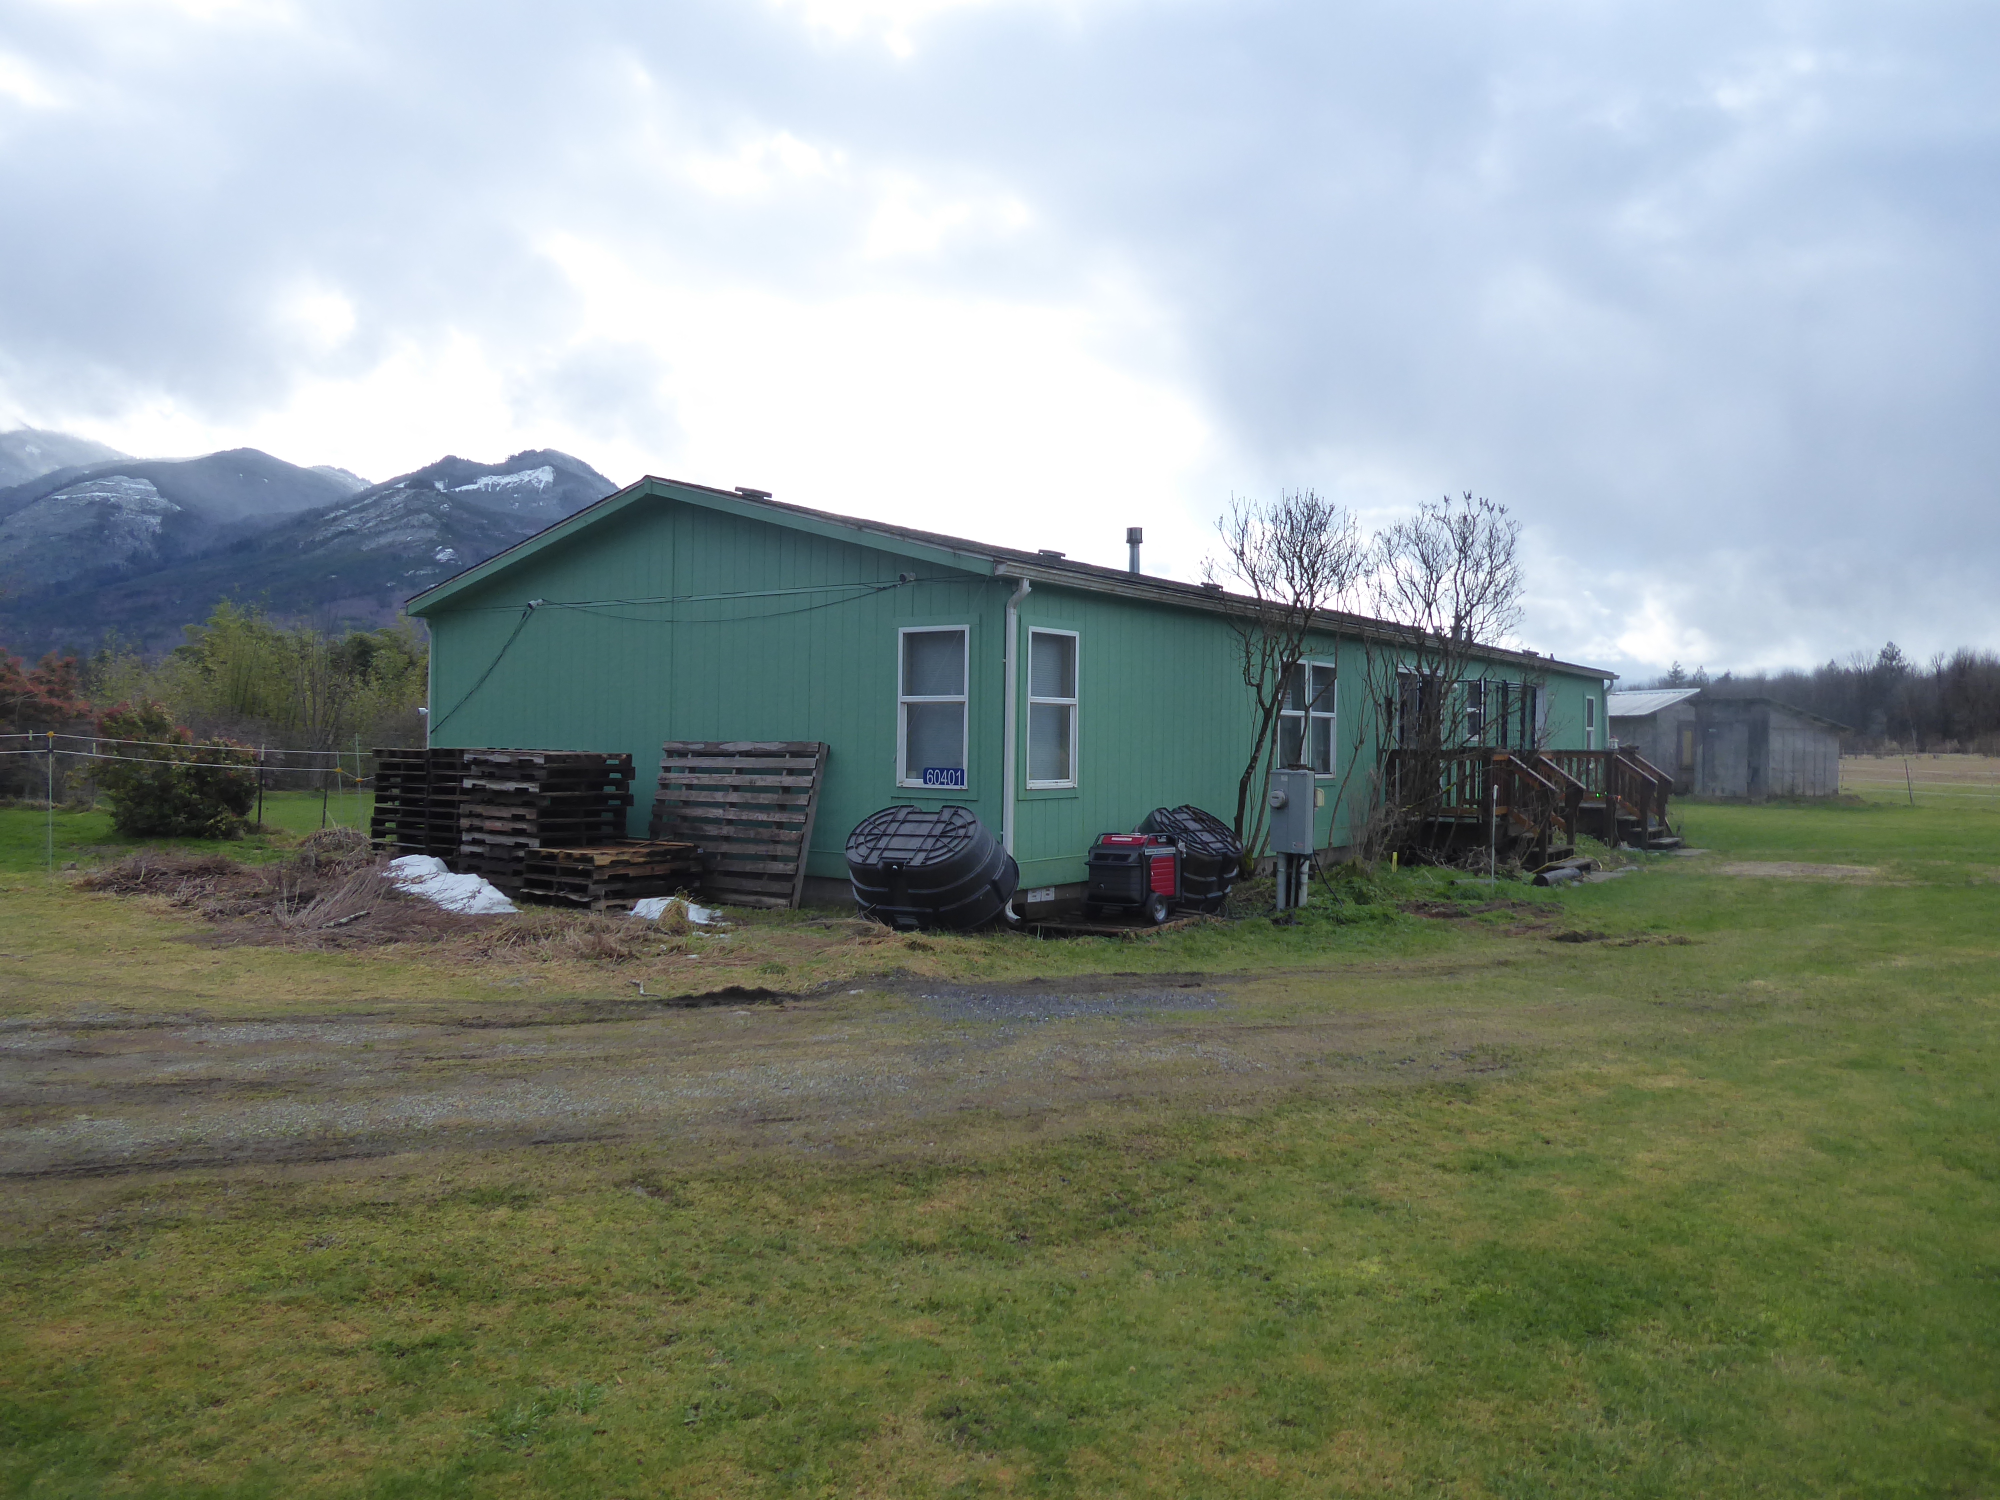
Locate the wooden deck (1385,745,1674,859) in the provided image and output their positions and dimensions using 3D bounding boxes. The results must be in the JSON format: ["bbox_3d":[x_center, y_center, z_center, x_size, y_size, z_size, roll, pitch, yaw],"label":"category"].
[{"bbox_3d":[8.249,0.766,21.392,2.079,1.485,8.118,1,0,36],"label":"wooden deck"}]

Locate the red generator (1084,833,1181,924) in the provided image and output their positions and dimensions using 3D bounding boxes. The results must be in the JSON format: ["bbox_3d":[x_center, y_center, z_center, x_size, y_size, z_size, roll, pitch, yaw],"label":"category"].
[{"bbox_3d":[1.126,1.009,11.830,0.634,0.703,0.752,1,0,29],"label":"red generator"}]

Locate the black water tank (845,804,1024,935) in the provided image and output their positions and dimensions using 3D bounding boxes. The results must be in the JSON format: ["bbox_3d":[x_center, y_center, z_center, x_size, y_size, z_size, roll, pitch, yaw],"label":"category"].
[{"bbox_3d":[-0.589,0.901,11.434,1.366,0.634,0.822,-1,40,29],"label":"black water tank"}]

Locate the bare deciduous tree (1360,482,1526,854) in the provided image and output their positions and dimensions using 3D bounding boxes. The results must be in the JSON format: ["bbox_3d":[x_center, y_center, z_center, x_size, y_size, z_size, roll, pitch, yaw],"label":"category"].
[{"bbox_3d":[5.626,-0.927,18.216,2.079,4.554,1.881,1,0,24],"label":"bare deciduous tree"}]

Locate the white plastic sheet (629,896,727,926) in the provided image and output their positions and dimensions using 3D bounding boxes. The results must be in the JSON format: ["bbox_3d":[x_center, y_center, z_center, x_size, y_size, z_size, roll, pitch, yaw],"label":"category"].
[{"bbox_3d":[-2.689,1.288,11.979,0.772,0.178,0.446,1,0,27],"label":"white plastic sheet"}]

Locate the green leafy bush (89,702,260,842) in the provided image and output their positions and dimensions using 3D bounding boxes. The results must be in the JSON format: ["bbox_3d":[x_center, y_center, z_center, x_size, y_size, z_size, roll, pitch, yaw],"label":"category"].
[{"bbox_3d":[-12.429,0.239,21.780,2.376,2.029,2.178,0,0,-16],"label":"green leafy bush"}]

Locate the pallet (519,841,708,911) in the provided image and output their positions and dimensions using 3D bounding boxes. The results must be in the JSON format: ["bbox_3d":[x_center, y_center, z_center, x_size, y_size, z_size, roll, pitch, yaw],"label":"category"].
[{"bbox_3d":[-3.557,1.141,13.166,0.990,0.475,1.267,1,0,30],"label":"pallet"}]

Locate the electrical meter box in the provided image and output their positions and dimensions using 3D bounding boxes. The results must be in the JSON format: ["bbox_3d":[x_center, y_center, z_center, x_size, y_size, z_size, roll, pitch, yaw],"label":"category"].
[{"bbox_3d":[2.557,0.560,12.672,0.346,0.752,0.218,1,0,36],"label":"electrical meter box"}]

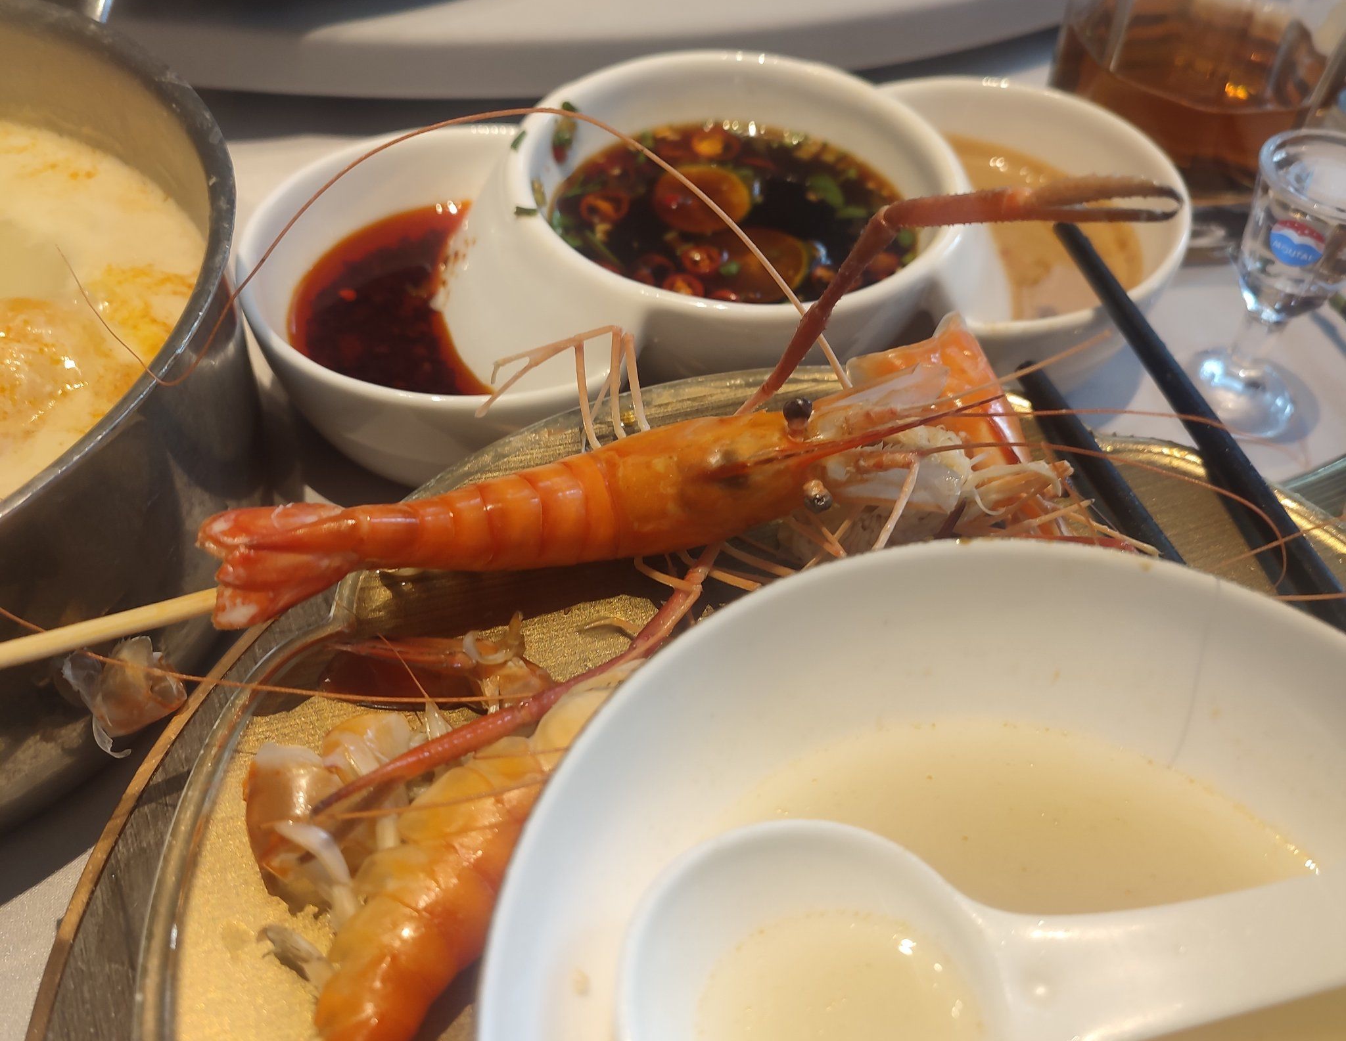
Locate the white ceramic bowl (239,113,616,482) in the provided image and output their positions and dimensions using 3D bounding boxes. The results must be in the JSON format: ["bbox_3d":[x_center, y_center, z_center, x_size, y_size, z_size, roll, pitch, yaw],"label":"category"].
[{"bbox_3d":[-0.049,-0.044,0.298,0.092,0.045,0.097,1,49,-1],"label":"white ceramic bowl"}]

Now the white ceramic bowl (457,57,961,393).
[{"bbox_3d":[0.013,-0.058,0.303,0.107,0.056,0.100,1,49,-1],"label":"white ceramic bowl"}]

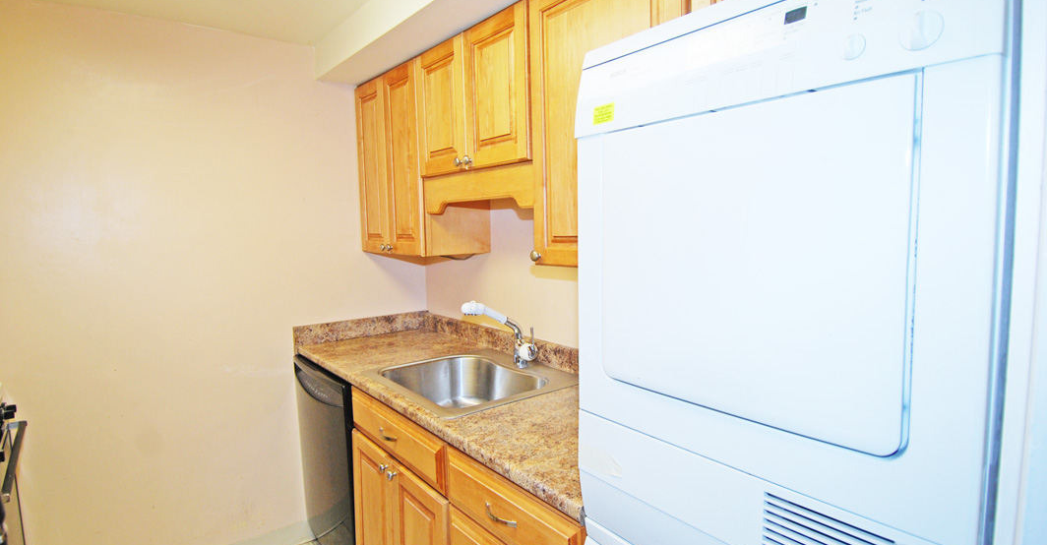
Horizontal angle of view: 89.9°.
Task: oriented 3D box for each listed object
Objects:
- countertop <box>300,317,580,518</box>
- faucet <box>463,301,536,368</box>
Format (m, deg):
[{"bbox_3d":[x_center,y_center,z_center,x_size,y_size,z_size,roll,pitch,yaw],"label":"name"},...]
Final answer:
[{"bbox_3d":[-0.212,0.344,1.874,0.638,0.134,1.776,-4,6,-39],"label":"countertop"},{"bbox_3d":[-0.080,0.237,1.915,0.282,0.257,0.111,-4,6,-39],"label":"faucet"}]

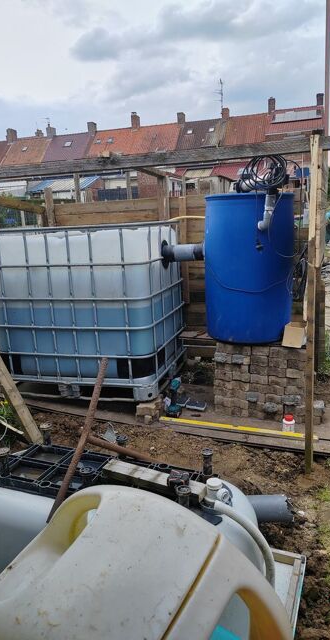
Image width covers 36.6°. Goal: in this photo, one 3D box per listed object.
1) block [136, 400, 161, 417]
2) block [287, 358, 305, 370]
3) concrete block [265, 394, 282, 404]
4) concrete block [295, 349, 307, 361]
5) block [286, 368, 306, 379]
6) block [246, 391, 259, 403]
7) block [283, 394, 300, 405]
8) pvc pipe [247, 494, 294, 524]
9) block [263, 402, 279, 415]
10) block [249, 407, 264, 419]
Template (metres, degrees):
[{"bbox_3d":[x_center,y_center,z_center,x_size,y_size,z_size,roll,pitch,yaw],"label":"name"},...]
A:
[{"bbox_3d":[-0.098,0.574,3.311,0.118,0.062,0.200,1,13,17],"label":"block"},{"bbox_3d":[0.843,0.251,3.159,0.112,0.062,0.190,2,13,22],"label":"block"},{"bbox_3d":[0.730,0.482,3.263,0.105,0.060,0.190,2,13,22],"label":"concrete block"},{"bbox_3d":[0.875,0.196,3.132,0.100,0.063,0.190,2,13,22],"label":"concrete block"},{"bbox_3d":[0.843,0.312,3.174,0.115,0.060,0.190,2,13,22],"label":"block"},{"bbox_3d":[0.595,0.476,3.285,0.088,0.060,0.170,2,13,22],"label":"block"},{"bbox_3d":[0.829,0.476,3.192,0.112,0.060,0.180,2,13,22],"label":"block"},{"bbox_3d":[0.477,0.858,2.280,0.230,0.115,0.115,-1,13,8],"label":"pvc pipe"},{"bbox_3d":[0.710,0.541,3.252,0.098,0.062,0.170,2,13,22],"label":"block"},{"bbox_3d":[0.631,0.587,3.330,0.098,0.060,0.190,2,13,22],"label":"block"}]

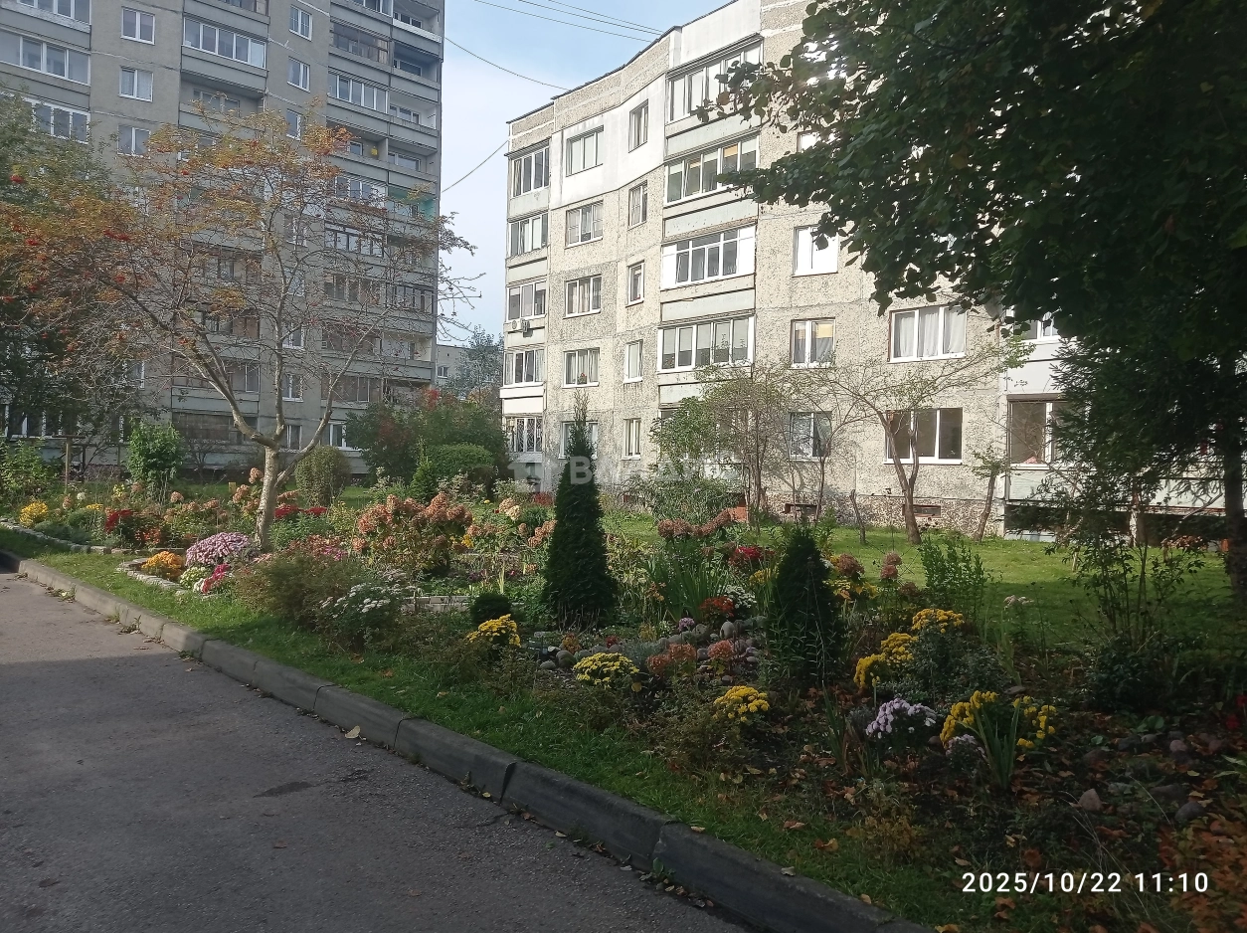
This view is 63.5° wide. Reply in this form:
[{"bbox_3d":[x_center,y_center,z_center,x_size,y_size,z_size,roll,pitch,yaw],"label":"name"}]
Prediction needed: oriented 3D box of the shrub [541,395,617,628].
[{"bbox_3d":[-0.379,0.363,8.450,0.640,1.950,0.640,2,0,0],"label":"shrub"}]

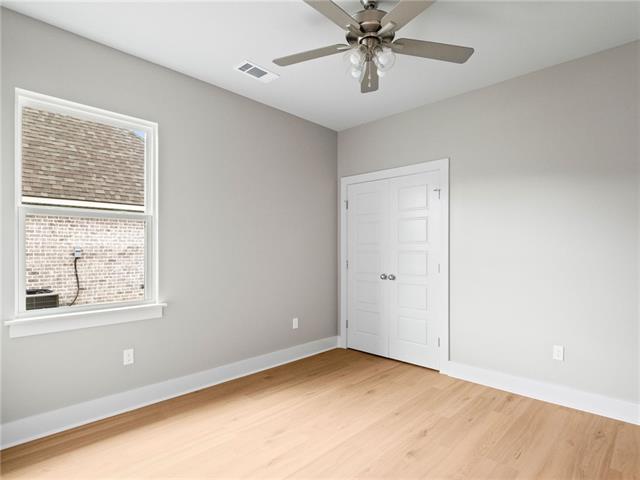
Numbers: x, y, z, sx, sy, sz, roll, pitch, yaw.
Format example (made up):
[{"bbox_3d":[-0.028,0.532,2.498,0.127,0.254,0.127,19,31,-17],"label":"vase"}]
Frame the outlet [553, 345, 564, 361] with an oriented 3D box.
[{"bbox_3d":[1.942,0.921,2.715,0.072,0.116,0.009,-1,-1,42],"label":"outlet"}]

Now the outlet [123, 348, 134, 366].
[{"bbox_3d":[-1.488,0.908,2.585,0.072,0.116,0.009,1,-1,-45],"label":"outlet"}]

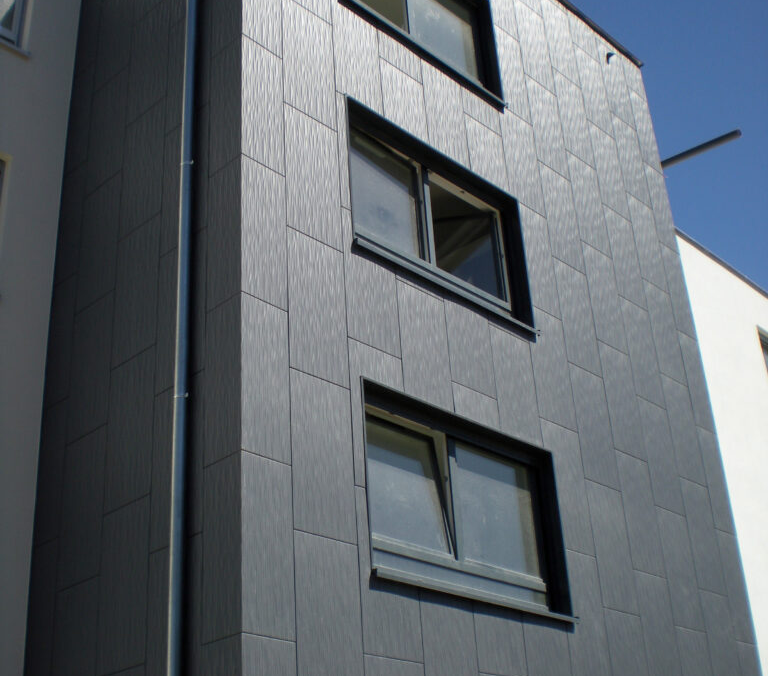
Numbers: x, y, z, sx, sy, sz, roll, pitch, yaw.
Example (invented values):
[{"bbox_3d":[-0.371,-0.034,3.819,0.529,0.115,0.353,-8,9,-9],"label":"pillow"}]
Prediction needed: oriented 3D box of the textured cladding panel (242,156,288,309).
[{"bbox_3d":[-0.898,-0.782,8.466,0.020,1.200,0.441,-26,-34,37],"label":"textured cladding panel"}]

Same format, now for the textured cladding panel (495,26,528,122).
[{"bbox_3d":[1.422,-2.923,12.398,0.020,1.205,0.485,-27,-35,37],"label":"textured cladding panel"}]

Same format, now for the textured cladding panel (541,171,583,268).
[{"bbox_3d":[1.915,-1.296,12.140,0.030,1.206,0.605,-26,-35,37],"label":"textured cladding panel"}]

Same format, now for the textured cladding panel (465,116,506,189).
[{"bbox_3d":[1.036,-1.887,11.422,0.020,0.685,0.601,-27,-35,37],"label":"textured cladding panel"}]

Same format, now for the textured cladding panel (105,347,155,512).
[{"bbox_3d":[-1.924,0.696,8.570,0.605,1.206,0.030,-26,-35,37],"label":"textured cladding panel"}]

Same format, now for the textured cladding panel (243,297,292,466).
[{"bbox_3d":[-0.840,0.281,7.914,0.030,1.206,0.440,-26,-35,37],"label":"textured cladding panel"}]

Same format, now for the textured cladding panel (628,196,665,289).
[{"bbox_3d":[3.149,-1.130,13.369,0.020,1.205,0.600,-27,-35,37],"label":"textured cladding panel"}]

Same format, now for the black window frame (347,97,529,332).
[{"bbox_3d":[0.467,-1.063,10.431,0.270,1.512,2.436,-26,-34,37],"label":"black window frame"}]

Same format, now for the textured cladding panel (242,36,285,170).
[{"bbox_3d":[-0.967,-1.852,9.007,0.020,1.200,0.441,-26,-34,37],"label":"textured cladding panel"}]

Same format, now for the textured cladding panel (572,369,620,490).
[{"bbox_3d":[2.050,0.871,10.972,0.020,1.214,0.602,-27,-35,37],"label":"textured cladding panel"}]

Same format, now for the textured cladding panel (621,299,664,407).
[{"bbox_3d":[2.815,0.159,12.301,0.020,1.200,0.613,-26,-34,37],"label":"textured cladding panel"}]

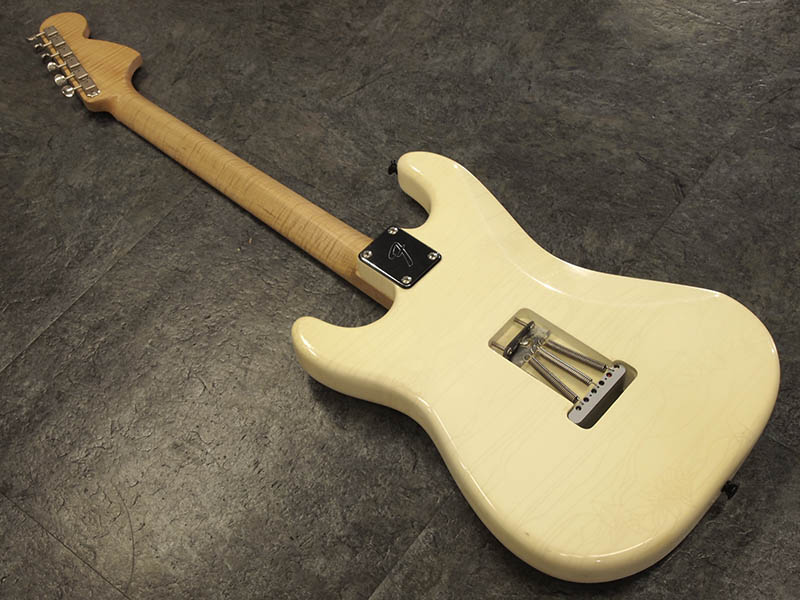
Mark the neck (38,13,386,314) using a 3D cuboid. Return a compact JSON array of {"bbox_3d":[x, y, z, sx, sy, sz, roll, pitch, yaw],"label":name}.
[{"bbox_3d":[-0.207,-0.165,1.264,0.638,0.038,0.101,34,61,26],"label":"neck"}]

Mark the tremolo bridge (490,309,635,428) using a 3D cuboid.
[{"bbox_3d":[0.143,0.067,1.035,0.118,0.040,0.079,34,61,26],"label":"tremolo bridge"}]

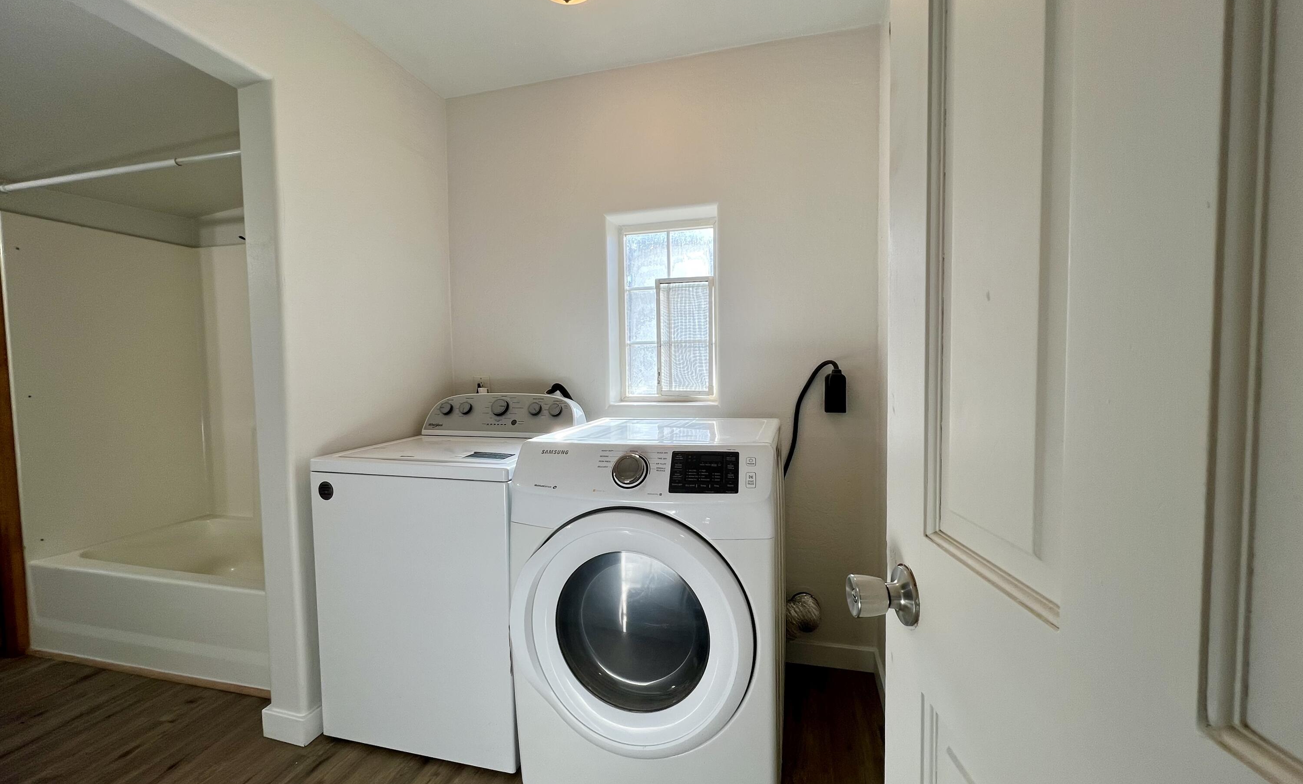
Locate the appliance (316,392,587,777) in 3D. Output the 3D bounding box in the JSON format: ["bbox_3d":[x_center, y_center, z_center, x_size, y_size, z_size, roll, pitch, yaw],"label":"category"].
[{"bbox_3d":[-0.654,0.572,1.819,0.700,1.095,0.690,0,3,14],"label":"appliance"}]

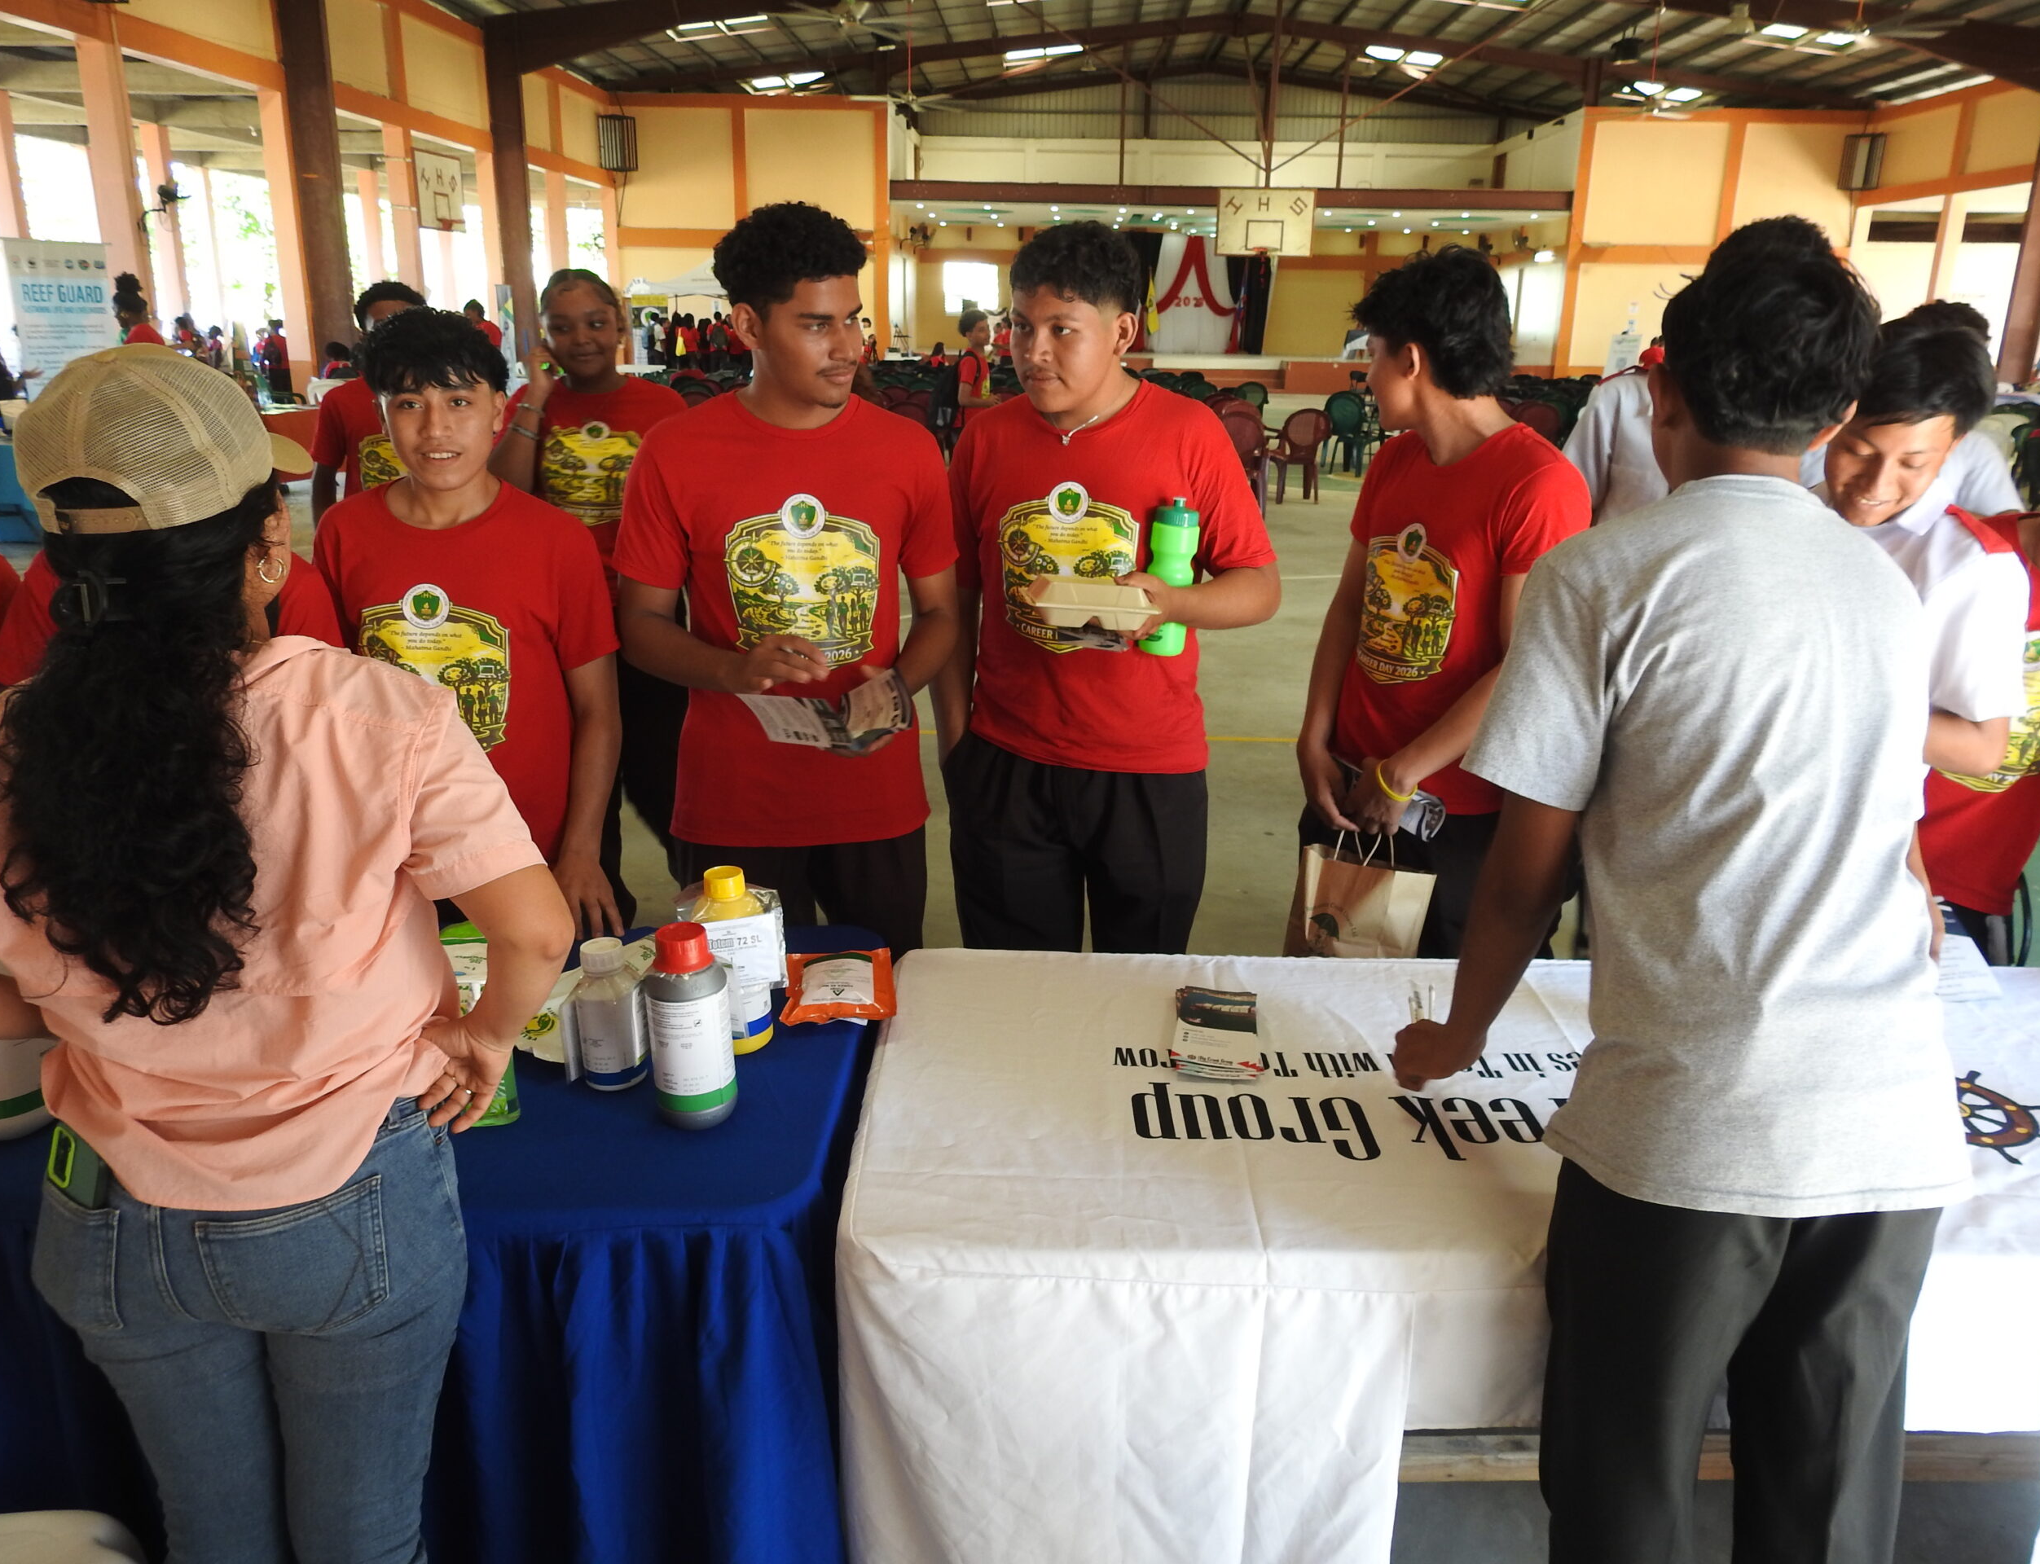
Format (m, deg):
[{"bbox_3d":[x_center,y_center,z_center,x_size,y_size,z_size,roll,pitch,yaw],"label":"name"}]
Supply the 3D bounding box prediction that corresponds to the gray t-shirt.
[{"bbox_3d":[0.604,0.038,1.288,0.450,0.620,0.310,6,18,15],"label":"gray t-shirt"}]

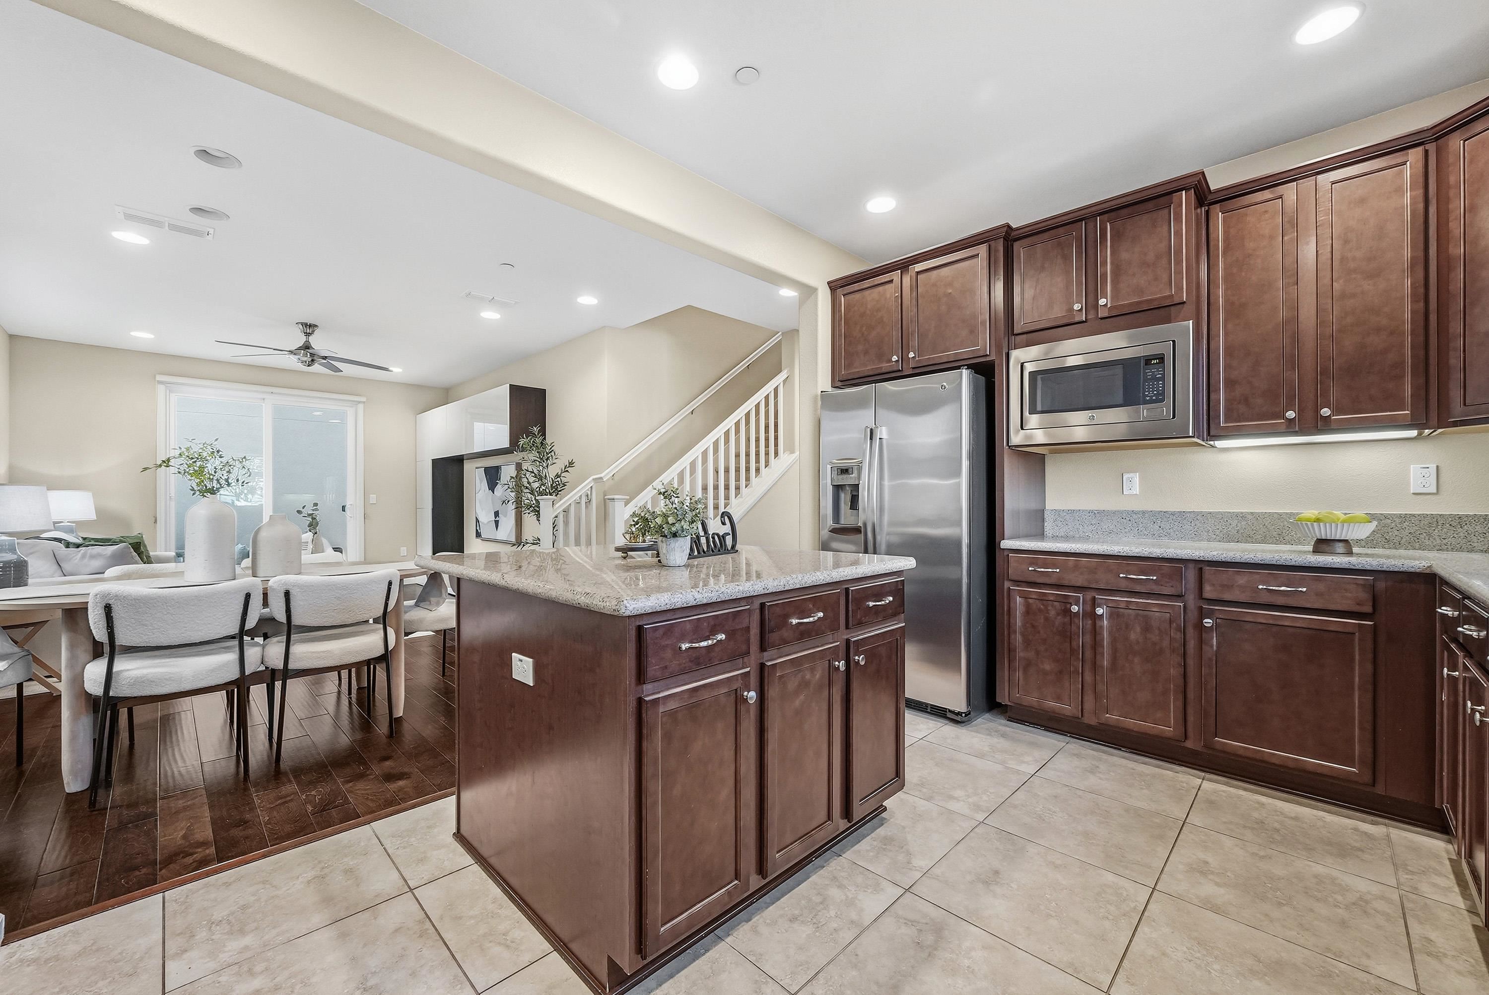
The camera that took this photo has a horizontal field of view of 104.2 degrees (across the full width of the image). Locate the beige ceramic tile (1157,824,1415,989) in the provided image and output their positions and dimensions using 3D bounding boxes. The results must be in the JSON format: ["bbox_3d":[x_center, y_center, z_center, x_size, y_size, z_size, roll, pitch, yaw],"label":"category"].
[{"bbox_3d":[1.560,1.154,1.698,0.506,0.010,0.503,0,-1,-45],"label":"beige ceramic tile"}]

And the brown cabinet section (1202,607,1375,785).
[{"bbox_3d":[2.045,0.728,2.204,0.024,0.567,0.474,1,-1,-45],"label":"brown cabinet section"}]

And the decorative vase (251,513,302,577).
[{"bbox_3d":[-2.409,0.243,2.982,0.205,0.315,0.205,0,-1,-45],"label":"decorative vase"}]

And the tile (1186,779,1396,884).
[{"bbox_3d":[1.884,1.132,2.011,0.490,0.010,0.496,0,0,-45],"label":"tile"}]

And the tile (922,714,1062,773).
[{"bbox_3d":[1.186,1.135,2.716,0.490,0.010,0.497,0,0,-45],"label":"tile"}]

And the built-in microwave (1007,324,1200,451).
[{"bbox_3d":[1.781,-0.501,2.858,0.450,0.487,0.750,0,-1,-45],"label":"built-in microwave"}]

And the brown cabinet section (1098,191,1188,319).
[{"bbox_3d":[1.784,-1.073,2.605,0.024,0.474,0.325,1,-1,-45],"label":"brown cabinet section"}]

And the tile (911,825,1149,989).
[{"bbox_3d":[0.842,1.154,1.698,0.506,0.010,0.503,0,-1,-45],"label":"tile"}]

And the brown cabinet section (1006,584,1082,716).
[{"bbox_3d":[1.455,0.740,2.799,0.024,0.576,0.327,1,-1,-45],"label":"brown cabinet section"}]

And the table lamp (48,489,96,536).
[{"bbox_3d":[-6.630,0.242,5.677,0.390,0.620,0.390,0,0,-45],"label":"table lamp"}]

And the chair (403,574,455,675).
[{"bbox_3d":[-1.945,0.761,3.474,0.540,0.800,0.540,0,-1,-45],"label":"chair"}]

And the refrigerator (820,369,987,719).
[{"bbox_3d":[0.984,0.244,3.407,0.765,1.777,0.898,0,0,-45],"label":"refrigerator"}]

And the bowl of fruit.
[{"bbox_3d":[2.291,0.136,2.262,0.235,0.165,0.235,0,-1,-45],"label":"bowl of fruit"}]

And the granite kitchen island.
[{"bbox_3d":[-0.290,0.673,2.063,1.197,0.912,1.335,0,0,-45],"label":"granite kitchen island"}]

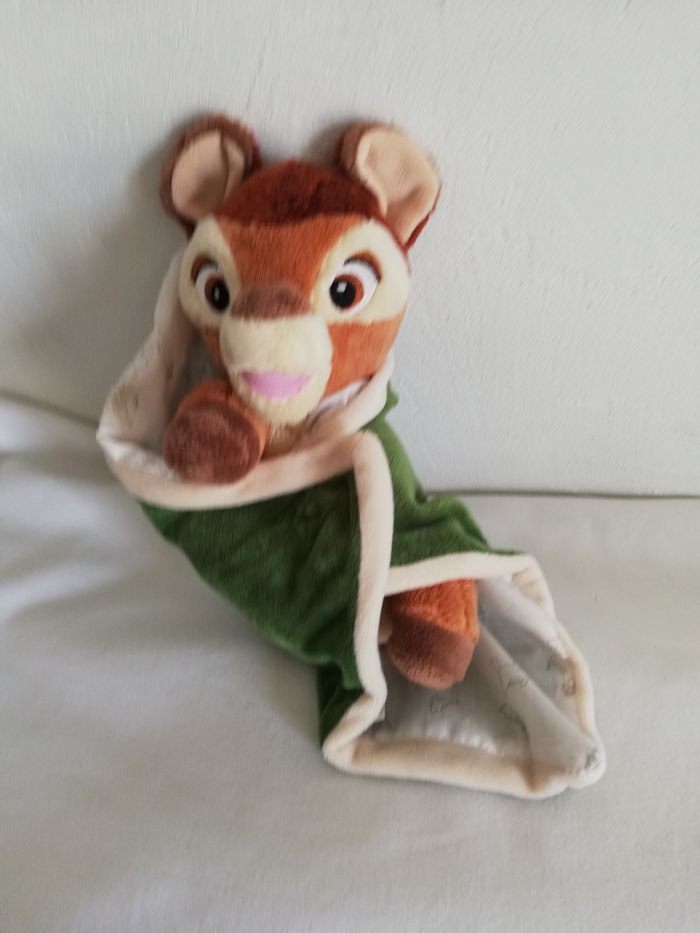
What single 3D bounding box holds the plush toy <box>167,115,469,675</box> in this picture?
[{"bbox_3d":[-0.013,-0.042,0.374,0.153,0.322,0.123,-10,-3,6],"label":"plush toy"}]

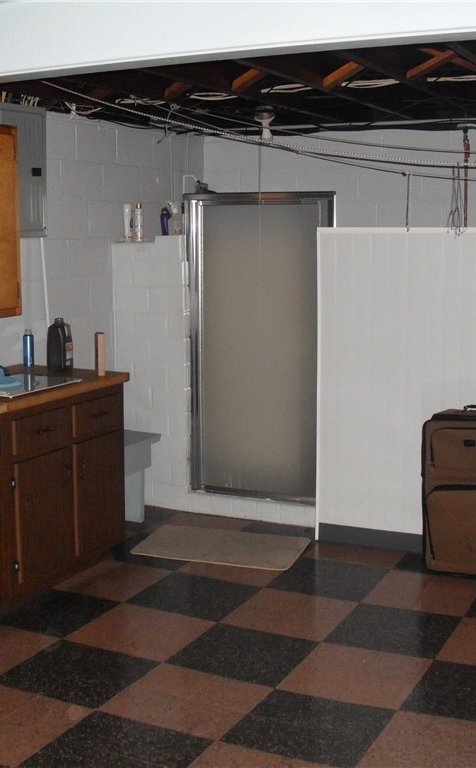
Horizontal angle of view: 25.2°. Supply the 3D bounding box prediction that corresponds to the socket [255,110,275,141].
[{"bbox_3d":[0.133,-1.323,5.385,0.105,0.160,0.105,0,9,0],"label":"socket"}]

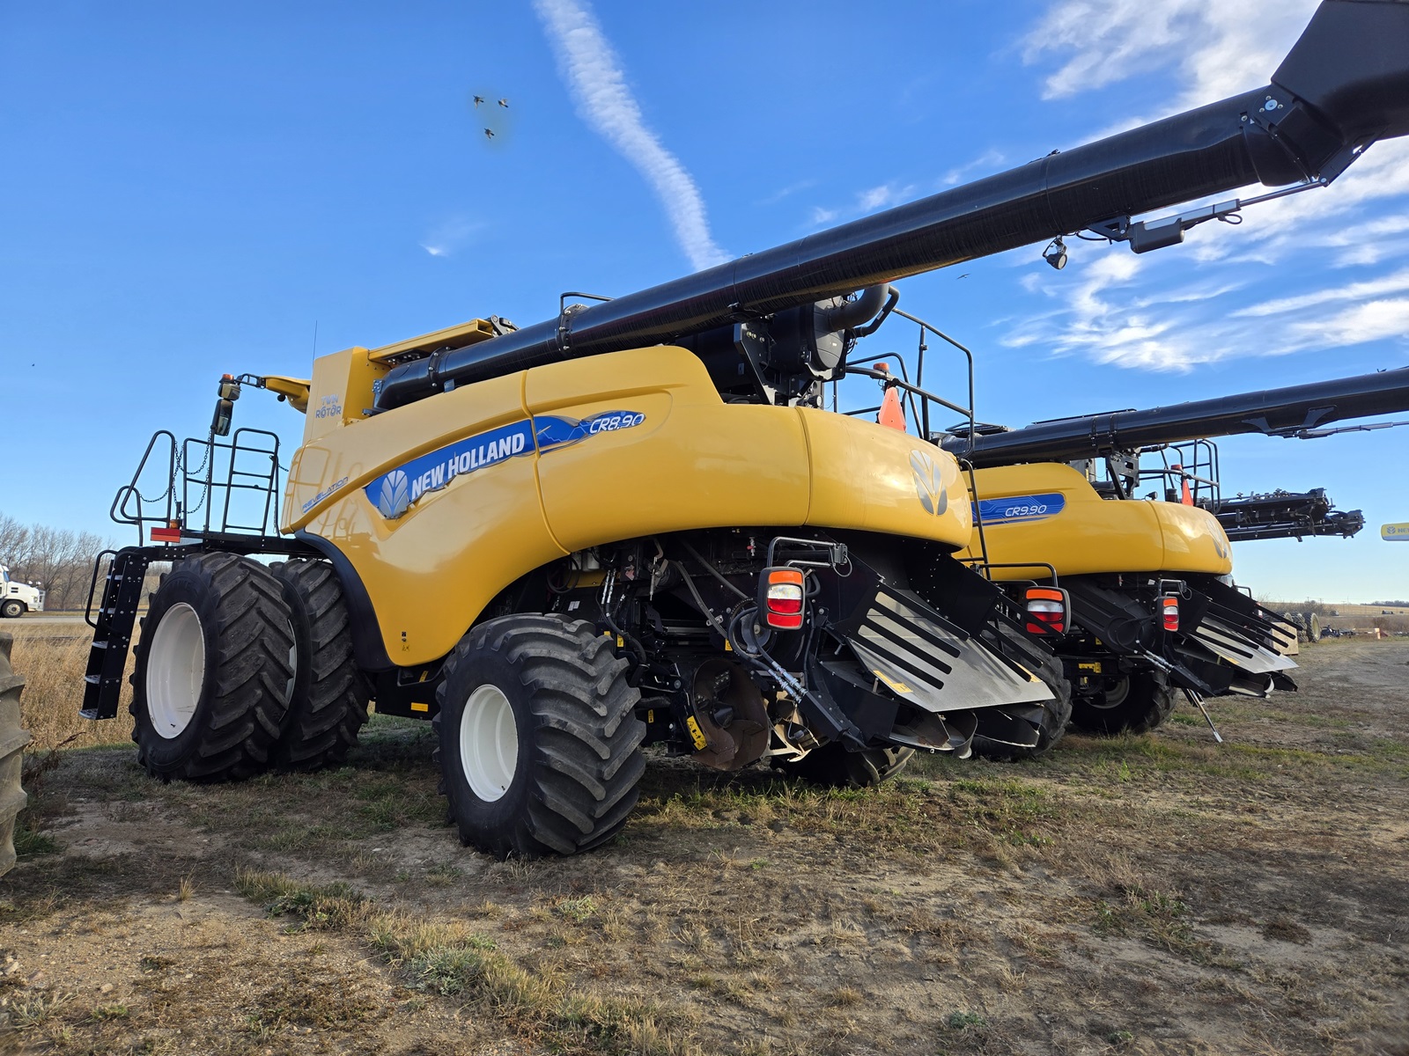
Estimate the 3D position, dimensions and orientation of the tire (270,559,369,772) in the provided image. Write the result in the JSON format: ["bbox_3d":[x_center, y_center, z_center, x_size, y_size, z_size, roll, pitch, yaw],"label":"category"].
[{"bbox_3d":[-3.790,1.275,8.640,1.950,1.920,0.580,-4,-7,39],"label":"tire"}]

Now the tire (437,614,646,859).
[{"bbox_3d":[-1.110,1.345,6.050,0.720,1.560,1.580,5,-7,-42],"label":"tire"}]

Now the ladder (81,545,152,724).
[{"bbox_3d":[-5.055,0.920,7.960,0.500,1.430,0.270,-4,-14,39],"label":"ladder"}]

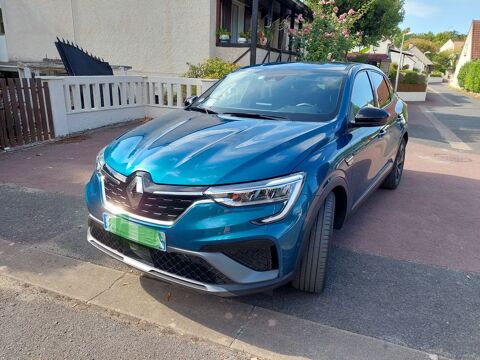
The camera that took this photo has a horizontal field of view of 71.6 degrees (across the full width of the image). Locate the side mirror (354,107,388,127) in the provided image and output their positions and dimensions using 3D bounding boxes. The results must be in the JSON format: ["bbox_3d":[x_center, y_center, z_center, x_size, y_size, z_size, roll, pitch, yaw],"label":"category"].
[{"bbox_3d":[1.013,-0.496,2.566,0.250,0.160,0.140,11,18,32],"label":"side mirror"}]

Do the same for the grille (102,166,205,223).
[{"bbox_3d":[-0.569,0.073,1.907,0.860,0.250,0.130,11,18,32],"label":"grille"}]

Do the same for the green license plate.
[{"bbox_3d":[-0.613,0.293,1.903,0.520,0.110,0.020,11,18,32],"label":"green license plate"}]

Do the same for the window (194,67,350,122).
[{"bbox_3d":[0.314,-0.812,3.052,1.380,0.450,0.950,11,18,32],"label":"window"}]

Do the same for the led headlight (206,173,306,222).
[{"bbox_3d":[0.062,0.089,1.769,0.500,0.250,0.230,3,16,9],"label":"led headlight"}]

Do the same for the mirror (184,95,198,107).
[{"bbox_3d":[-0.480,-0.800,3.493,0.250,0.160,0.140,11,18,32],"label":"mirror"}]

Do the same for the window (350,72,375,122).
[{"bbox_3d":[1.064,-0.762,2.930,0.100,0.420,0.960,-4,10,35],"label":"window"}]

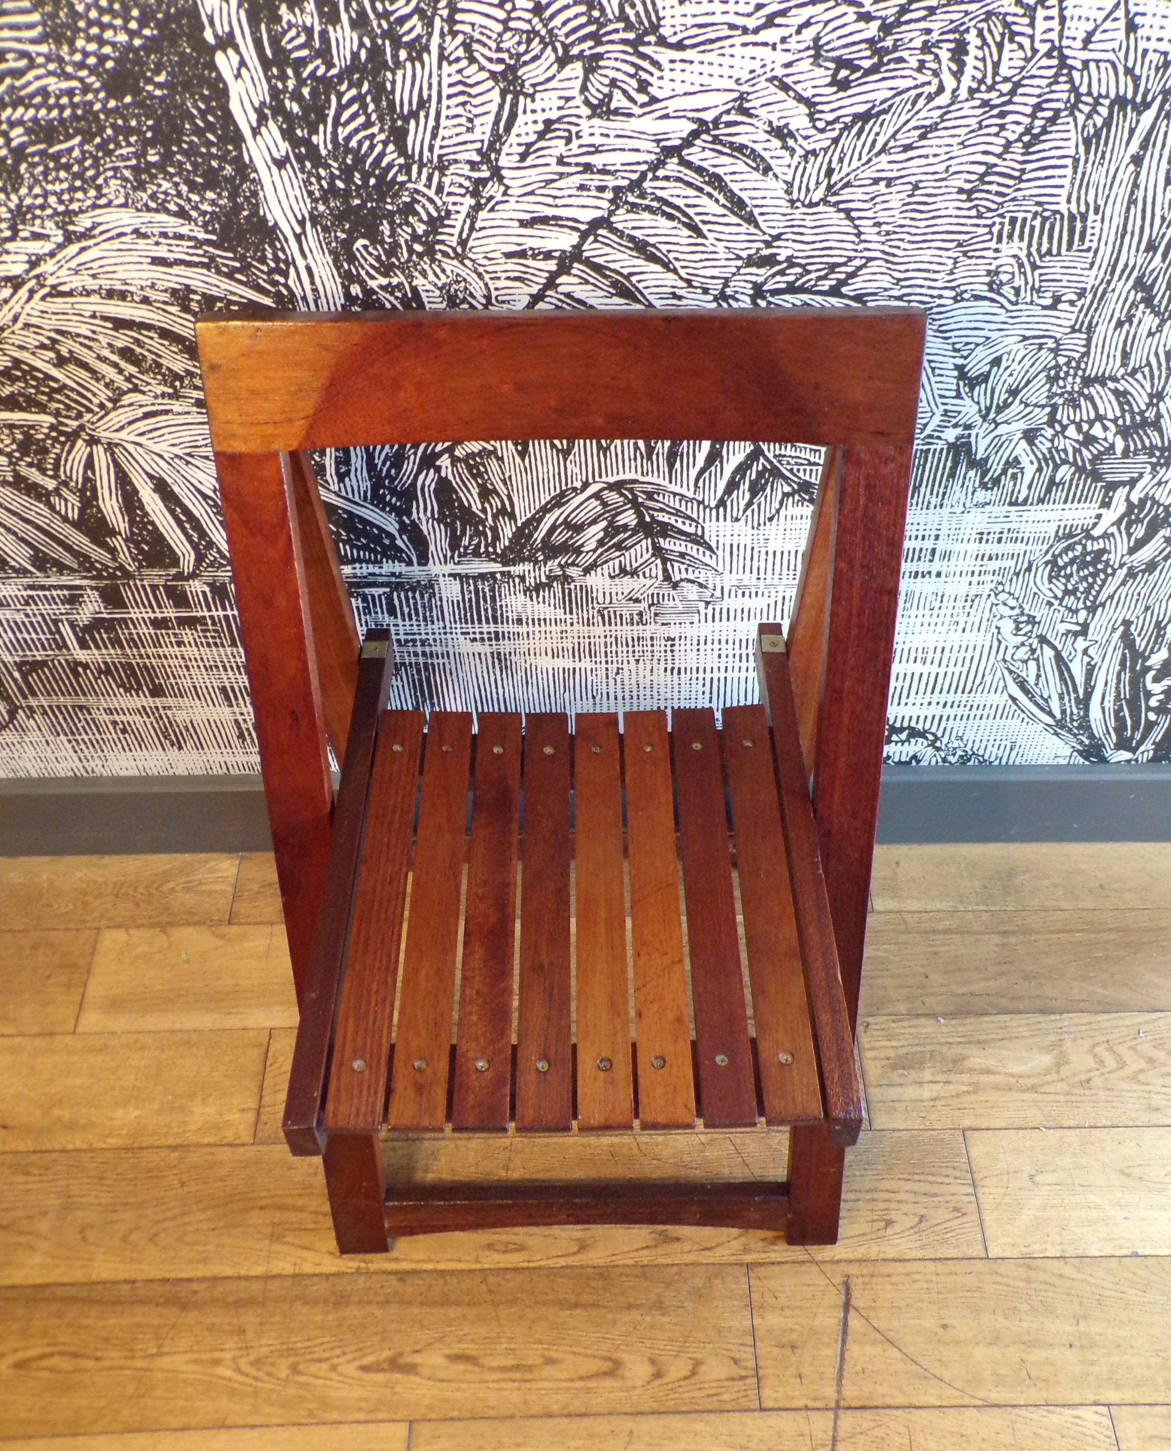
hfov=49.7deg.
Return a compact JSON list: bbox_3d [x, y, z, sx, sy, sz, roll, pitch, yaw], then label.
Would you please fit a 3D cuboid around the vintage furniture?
[{"bbox_3d":[-0.006,0.105,0.977,0.457,0.739,0.460,-2,53,-2],"label":"vintage furniture"}]

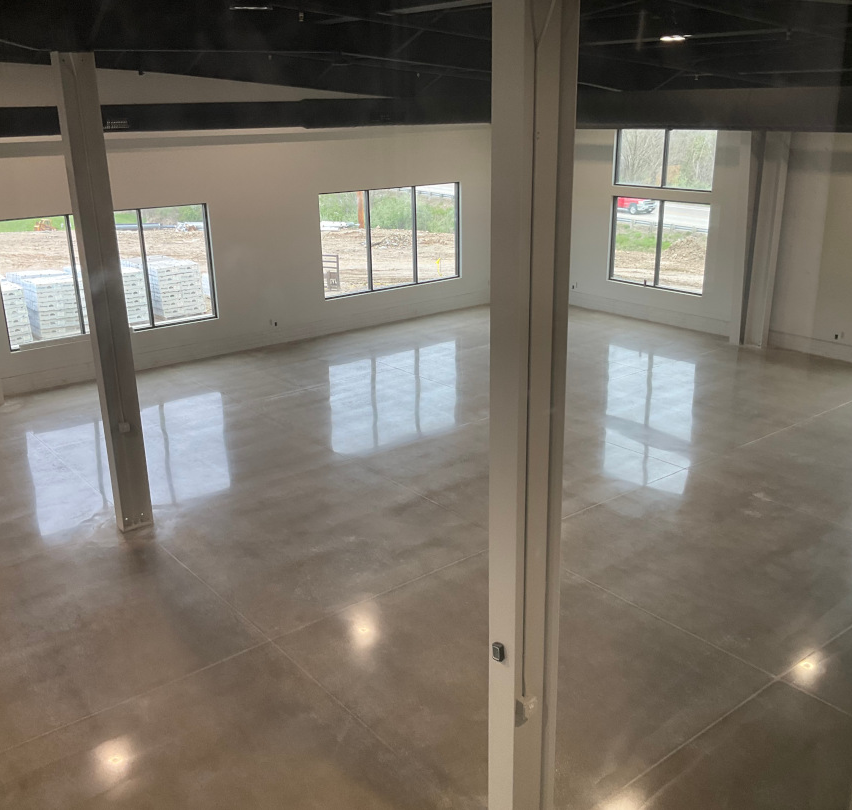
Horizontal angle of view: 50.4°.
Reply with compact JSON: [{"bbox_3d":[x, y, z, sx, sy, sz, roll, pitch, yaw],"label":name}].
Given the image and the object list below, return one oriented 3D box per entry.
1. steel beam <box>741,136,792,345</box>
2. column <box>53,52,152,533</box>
[{"bbox_3d":[7.305,-3.672,19.414,0.424,4.963,0.450,-15,22,-35],"label":"steel beam"},{"bbox_3d":[-3.913,-1.189,11.116,0.403,5.852,0.243,-15,22,-35],"label":"column"}]

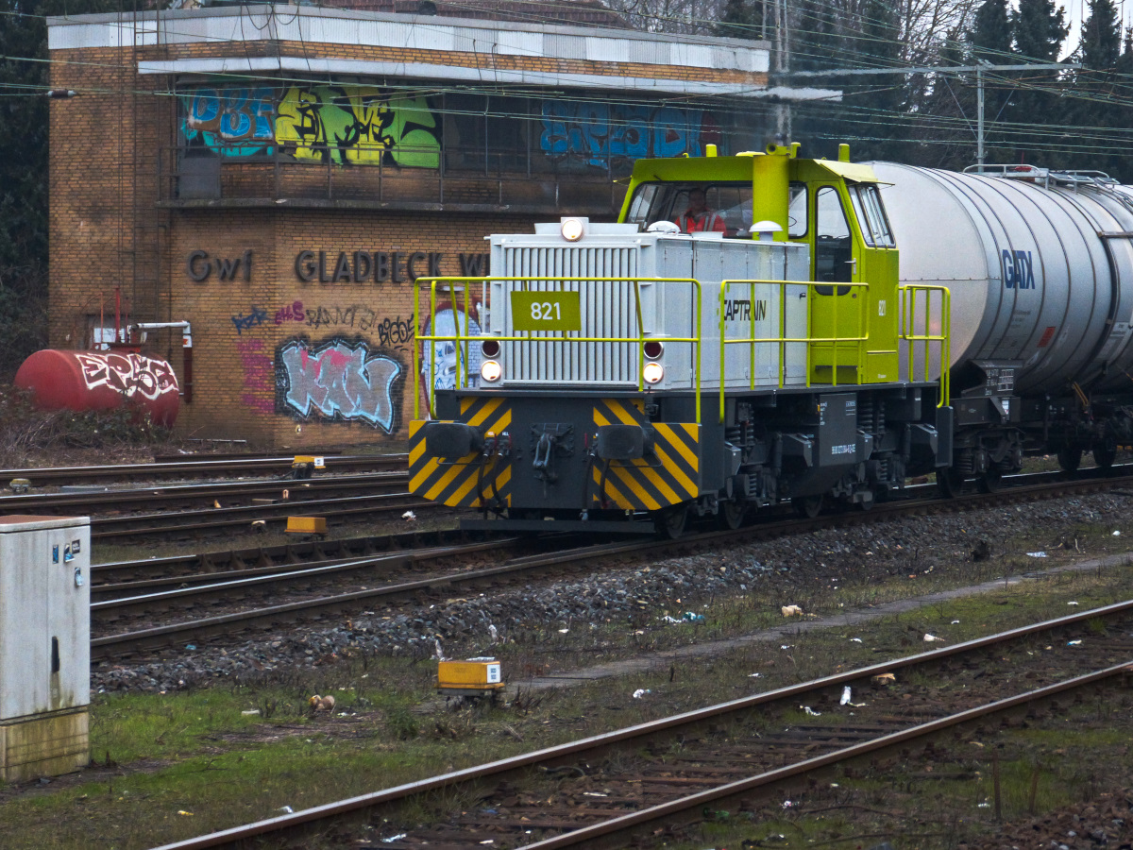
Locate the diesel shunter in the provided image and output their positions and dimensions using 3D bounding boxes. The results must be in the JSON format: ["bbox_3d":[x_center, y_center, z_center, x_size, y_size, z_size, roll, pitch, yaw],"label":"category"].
[{"bbox_3d":[1.539,-1.045,54.559,3.030,4.220,12.600,1,1,17],"label":"diesel shunter"}]

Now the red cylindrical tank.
[{"bbox_3d":[-7.872,-0.443,83.300,1.600,1.600,2.830,1,2,40],"label":"red cylindrical tank"}]

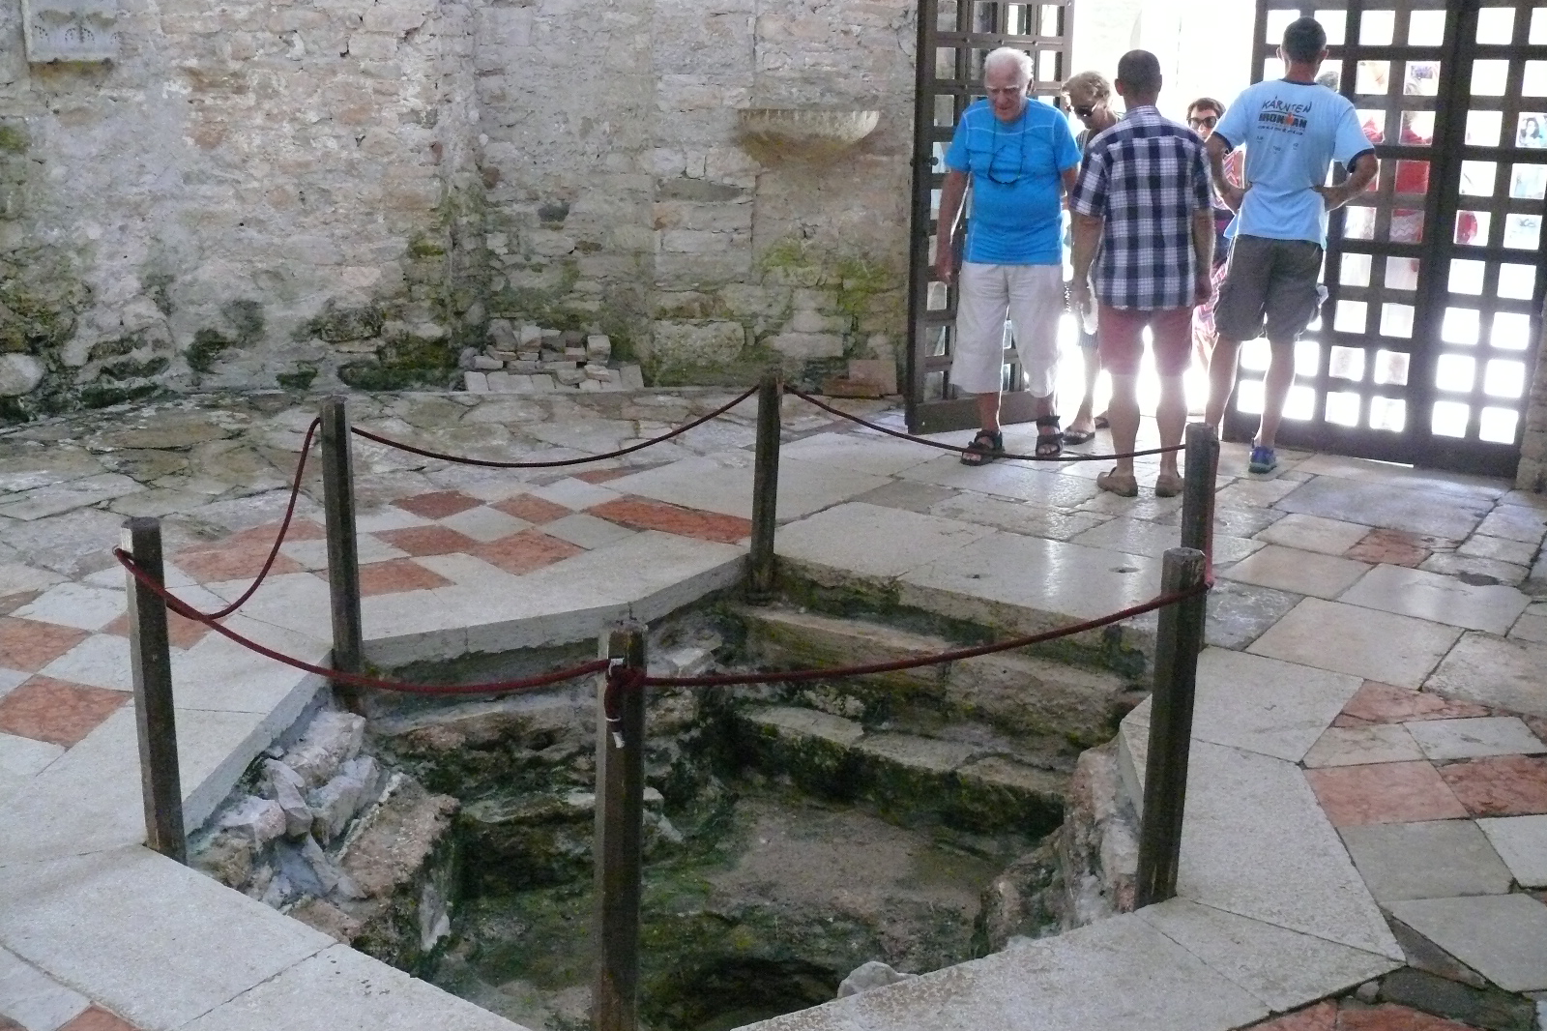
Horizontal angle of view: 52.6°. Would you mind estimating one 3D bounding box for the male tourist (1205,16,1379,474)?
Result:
[{"bbox_3d":[2.179,-1.133,6.582,0.710,1.840,0.380,7,17,24],"label":"male tourist"}]

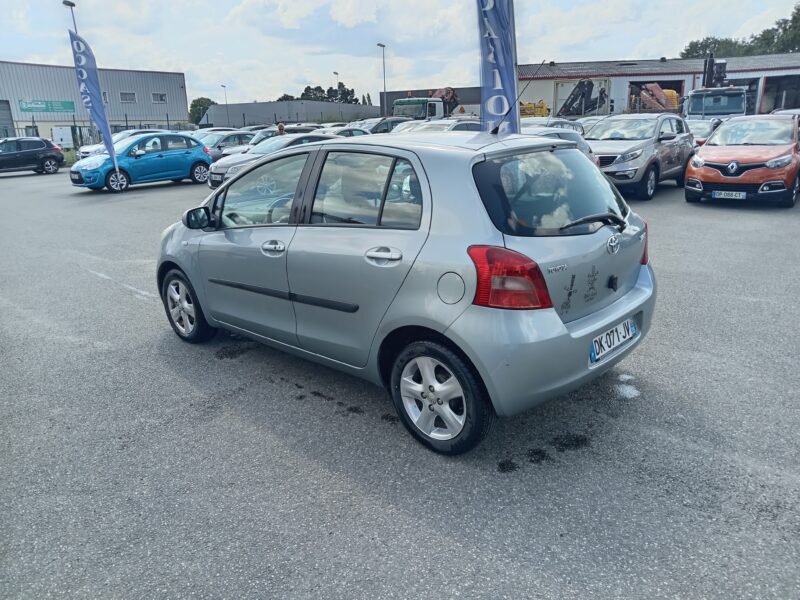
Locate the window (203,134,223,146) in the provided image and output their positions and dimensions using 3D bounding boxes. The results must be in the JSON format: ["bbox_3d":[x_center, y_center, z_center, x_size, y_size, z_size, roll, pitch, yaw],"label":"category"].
[{"bbox_3d":[-6.750,-5.731,20.800,1.250,0.480,0.400,3,17,15],"label":"window"}]

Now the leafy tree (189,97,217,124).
[{"bbox_3d":[-26.950,-24.917,79.995,5.800,6.200,5.800,-2,17,0],"label":"leafy tree"}]

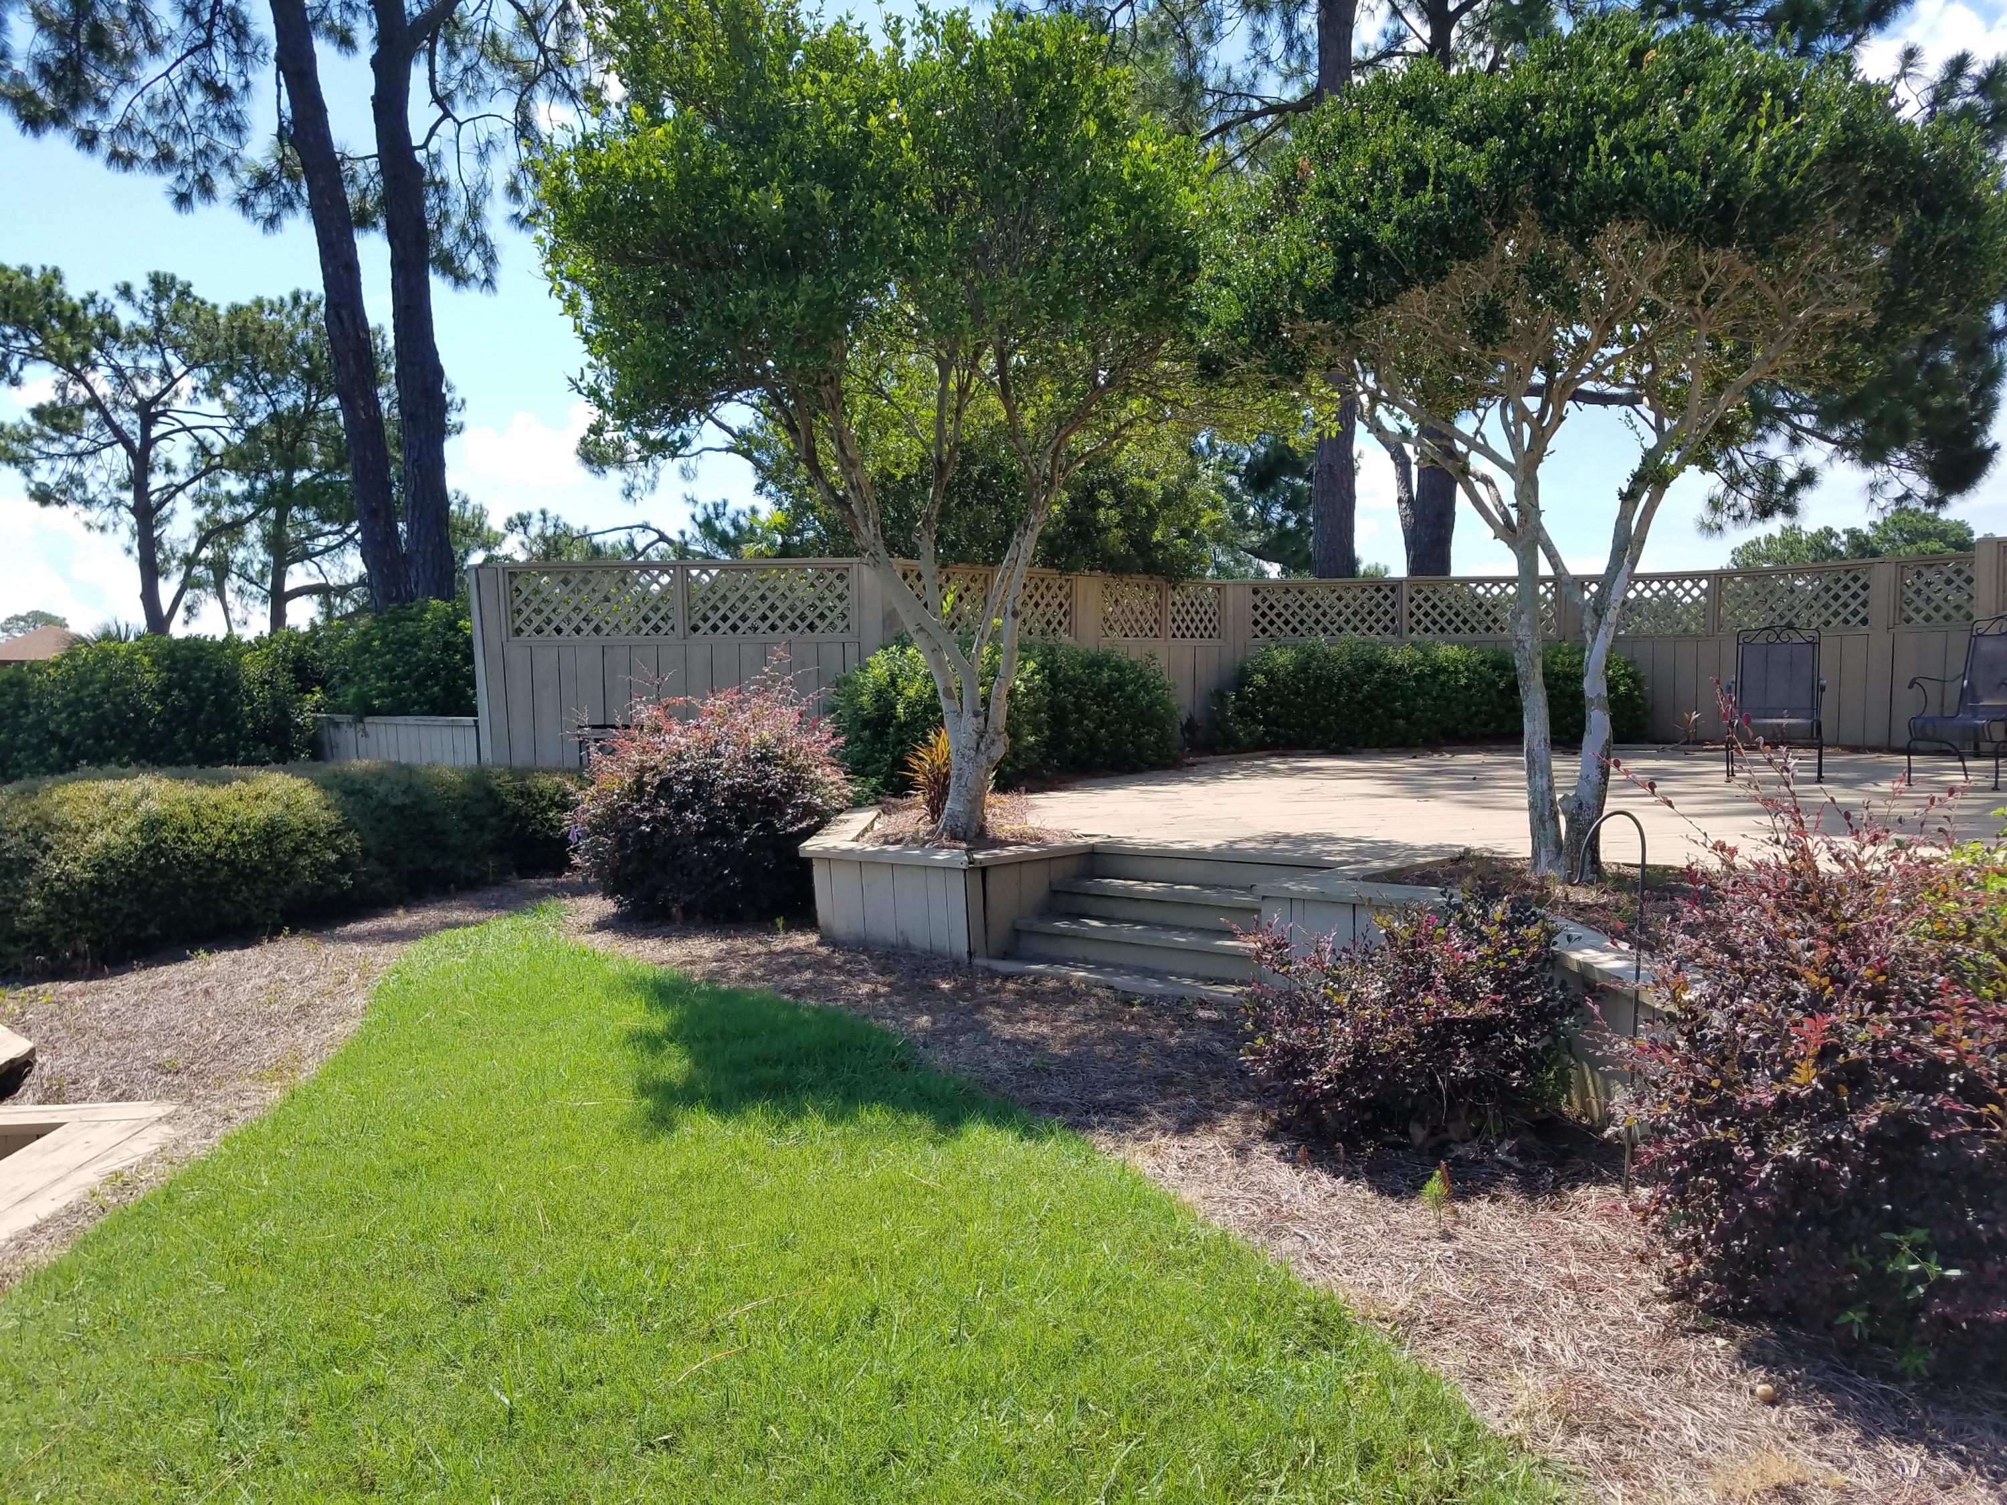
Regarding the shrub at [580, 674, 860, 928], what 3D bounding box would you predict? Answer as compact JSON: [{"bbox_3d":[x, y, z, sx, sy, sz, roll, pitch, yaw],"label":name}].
[{"bbox_3d":[-1.590,0.193,8.220,1.400,1.220,1.350,-1,4,-11],"label":"shrub"}]

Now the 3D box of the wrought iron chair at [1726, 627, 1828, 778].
[{"bbox_3d":[5.630,-0.351,11.020,0.640,1.080,0.710,1,4,28],"label":"wrought iron chair"}]

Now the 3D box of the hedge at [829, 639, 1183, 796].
[{"bbox_3d":[0.090,-0.347,11.750,1.100,1.050,3.100,2,4,38],"label":"hedge"}]

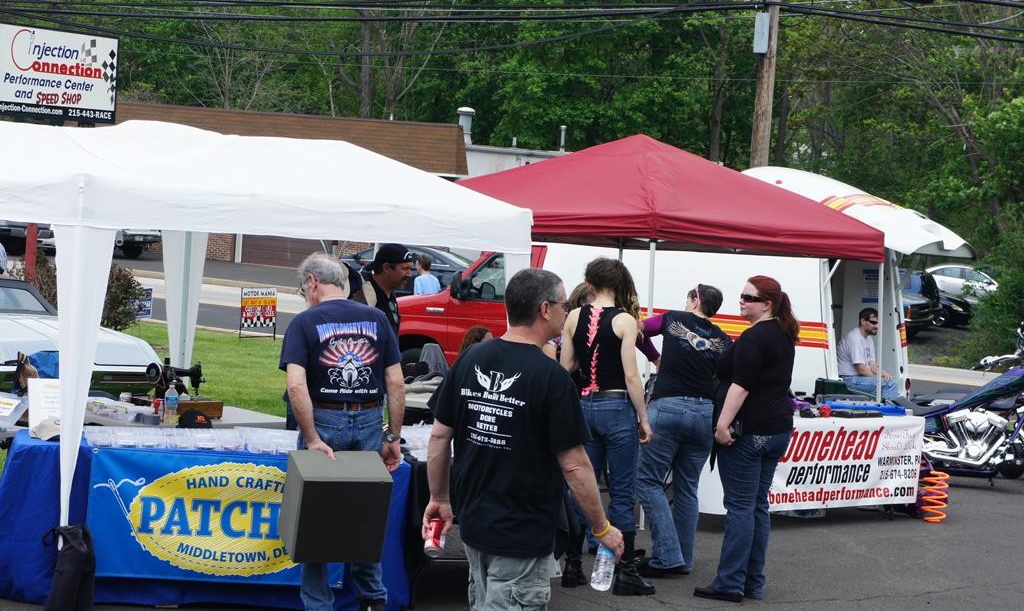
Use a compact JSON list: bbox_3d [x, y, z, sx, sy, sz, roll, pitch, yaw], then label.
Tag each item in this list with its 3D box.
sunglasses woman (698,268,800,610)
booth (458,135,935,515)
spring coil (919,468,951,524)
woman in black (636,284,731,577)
[{"bbox_3d":[1.253,0.708,12.400,0.460,1.690,0.480,3,1,28],"label":"sunglasses woman"},{"bbox_3d":[1.026,0.105,17.253,2.850,2.720,3.000,2,1,-44],"label":"booth"},{"bbox_3d":[3.082,1.374,16.949,0.190,0.385,0.190,3,1,11],"label":"spring coil"},{"bbox_3d":[0.994,0.724,13.500,0.500,1.640,0.460,2,1,-30],"label":"woman in black"}]

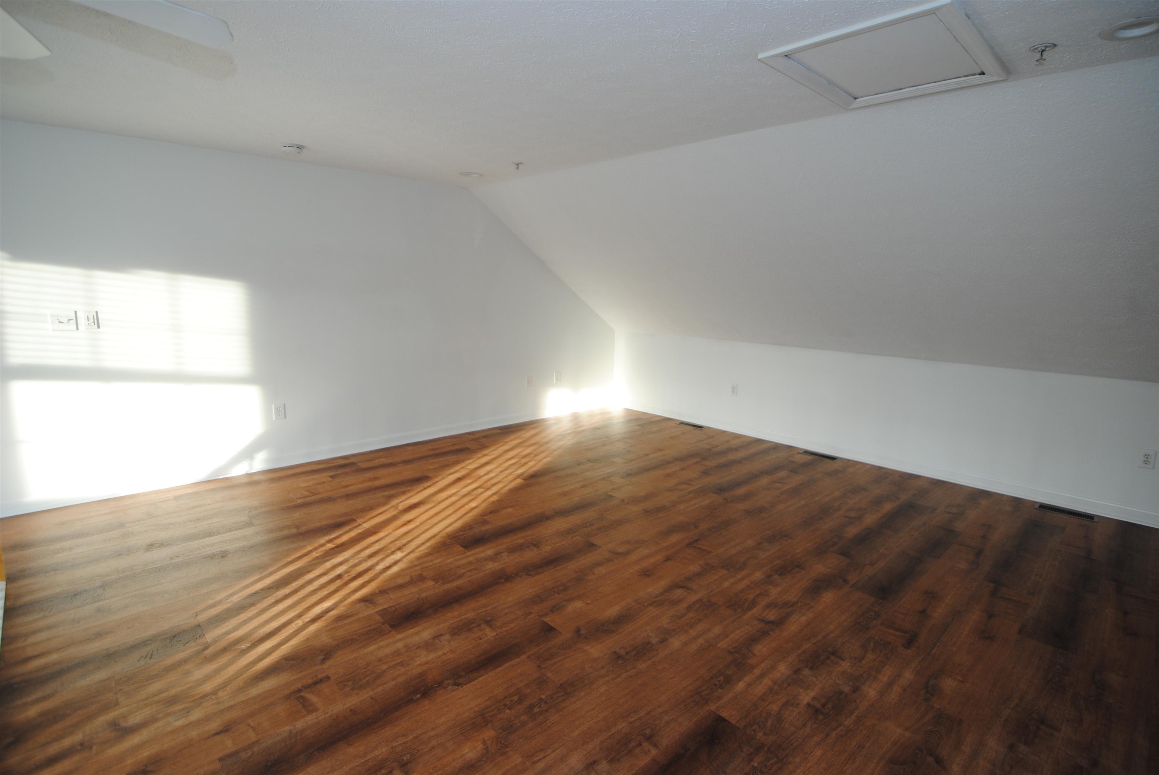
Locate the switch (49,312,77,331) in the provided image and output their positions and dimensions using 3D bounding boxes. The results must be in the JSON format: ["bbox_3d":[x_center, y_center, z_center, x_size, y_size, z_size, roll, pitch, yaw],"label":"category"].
[{"bbox_3d":[-3.253,-0.419,3.250,0.123,0.122,0.020,-8,13,-43],"label":"switch"}]

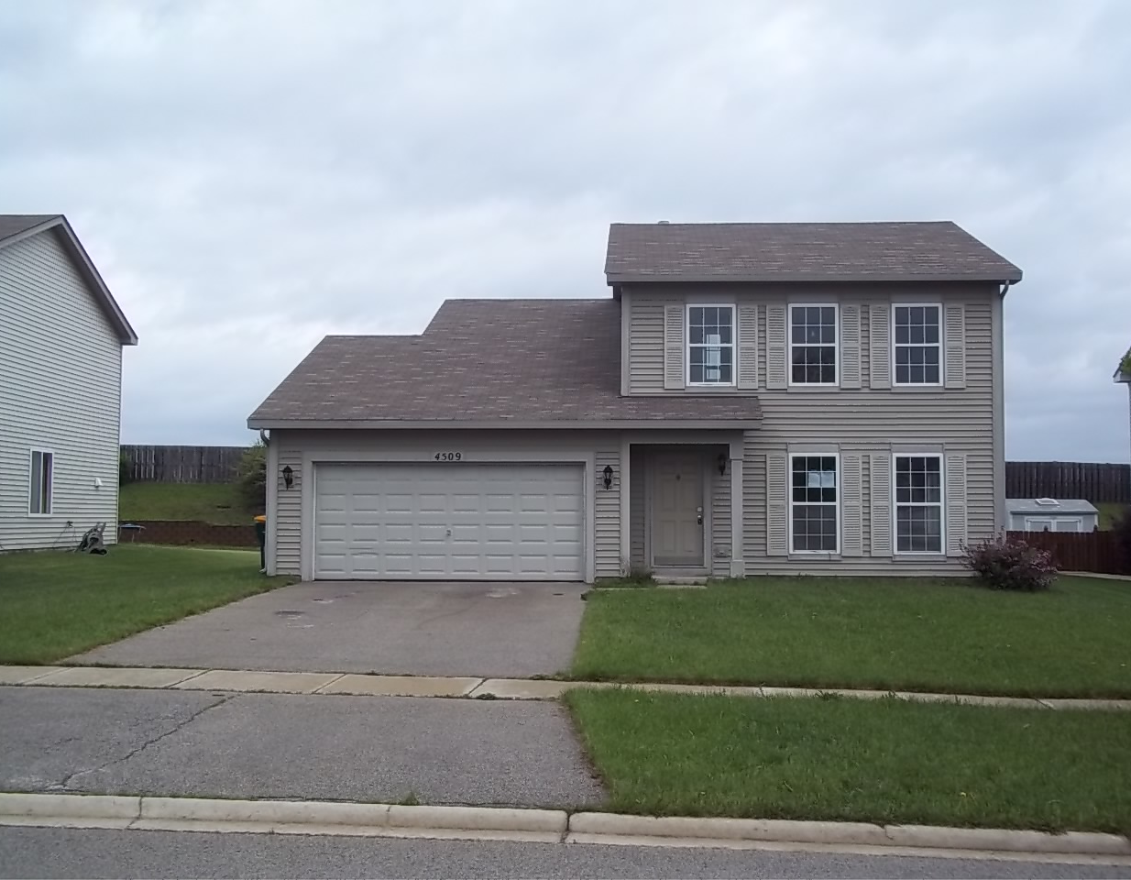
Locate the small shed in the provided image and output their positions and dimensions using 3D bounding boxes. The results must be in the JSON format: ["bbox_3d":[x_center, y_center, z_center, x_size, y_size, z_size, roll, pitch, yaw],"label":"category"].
[{"bbox_3d":[17.230,3.355,44.053,3.120,2.450,2.450,0,-4,3],"label":"small shed"}]

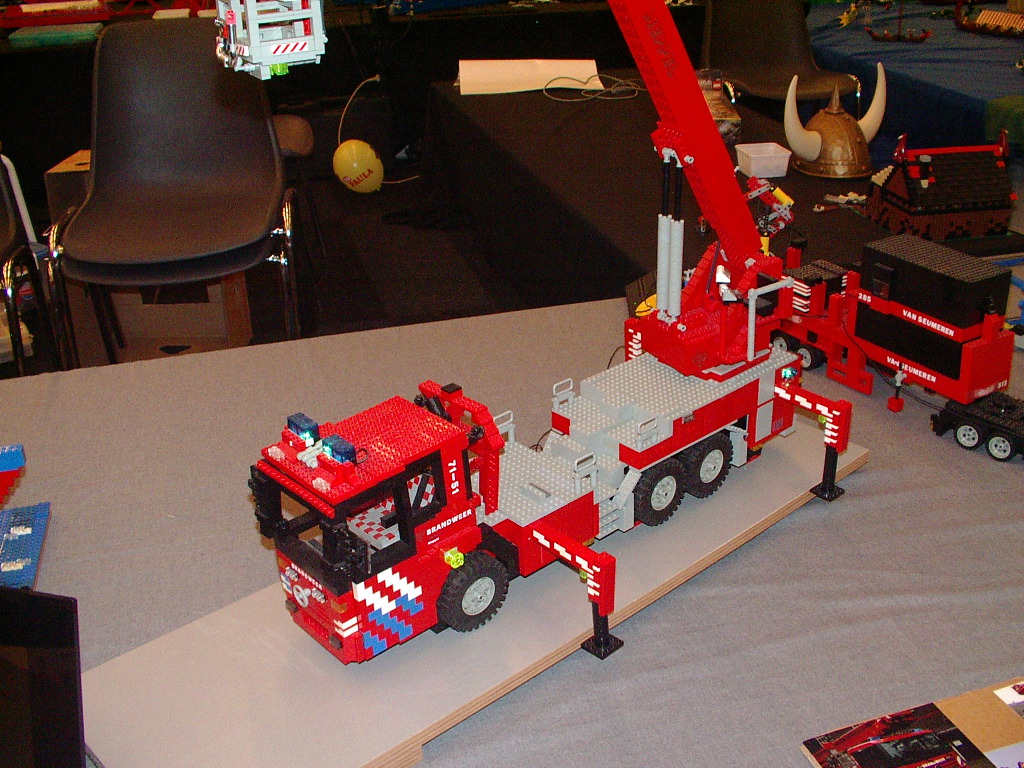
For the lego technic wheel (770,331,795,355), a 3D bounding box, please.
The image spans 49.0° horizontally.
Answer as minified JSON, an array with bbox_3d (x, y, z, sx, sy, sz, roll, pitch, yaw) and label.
[{"bbox_3d":[0.432,-0.062,1.777,0.022,0.043,0.043,-16,30,-27],"label":"lego technic wheel"}]

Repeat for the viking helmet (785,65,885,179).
[{"bbox_3d":[0.775,-0.636,2.697,0.318,0.238,0.205,-15,29,-25],"label":"viking helmet"}]

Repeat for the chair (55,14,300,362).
[{"bbox_3d":[-0.775,-0.372,2.640,0.530,0.850,0.570,-6,27,-9],"label":"chair"}]

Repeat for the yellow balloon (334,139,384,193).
[{"bbox_3d":[-0.649,-0.920,4.738,0.200,0.249,0.200,-38,33,1],"label":"yellow balloon"}]

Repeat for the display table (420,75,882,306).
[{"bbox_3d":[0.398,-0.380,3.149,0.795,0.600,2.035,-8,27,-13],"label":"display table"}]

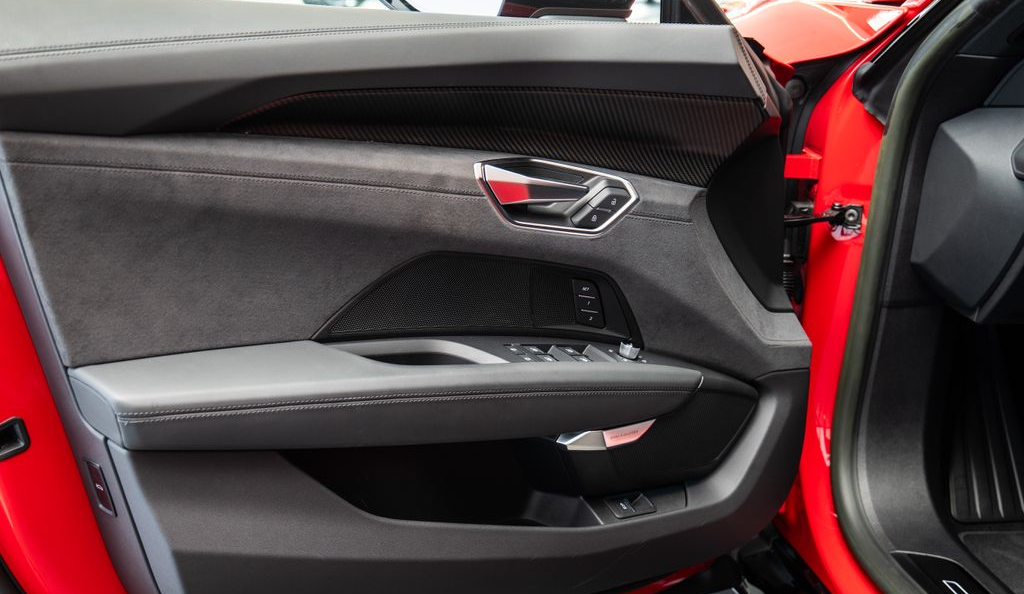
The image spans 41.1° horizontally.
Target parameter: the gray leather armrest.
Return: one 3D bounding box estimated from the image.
[{"bbox_3d":[-0.105,0.093,1.370,0.636,0.070,0.130,0,14,-26],"label":"gray leather armrest"}]

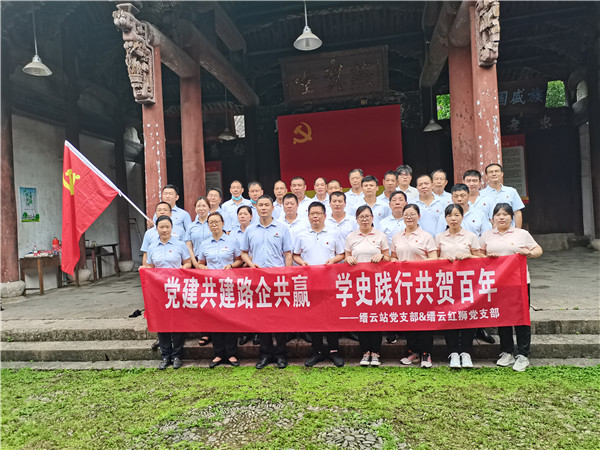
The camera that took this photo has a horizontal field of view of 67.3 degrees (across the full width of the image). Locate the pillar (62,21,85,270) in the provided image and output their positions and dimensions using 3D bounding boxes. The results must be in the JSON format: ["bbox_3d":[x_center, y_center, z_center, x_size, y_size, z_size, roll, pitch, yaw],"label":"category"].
[{"bbox_3d":[-5.856,-2.060,11.633,0.330,6.402,0.330,-3,0,9],"label":"pillar"}]

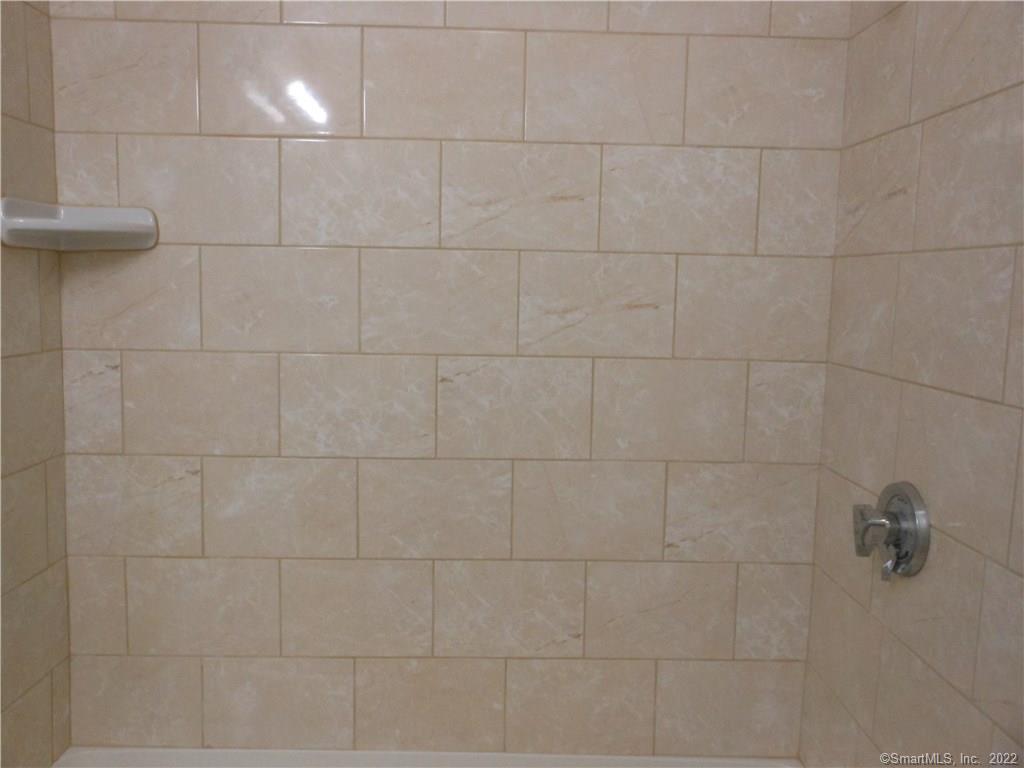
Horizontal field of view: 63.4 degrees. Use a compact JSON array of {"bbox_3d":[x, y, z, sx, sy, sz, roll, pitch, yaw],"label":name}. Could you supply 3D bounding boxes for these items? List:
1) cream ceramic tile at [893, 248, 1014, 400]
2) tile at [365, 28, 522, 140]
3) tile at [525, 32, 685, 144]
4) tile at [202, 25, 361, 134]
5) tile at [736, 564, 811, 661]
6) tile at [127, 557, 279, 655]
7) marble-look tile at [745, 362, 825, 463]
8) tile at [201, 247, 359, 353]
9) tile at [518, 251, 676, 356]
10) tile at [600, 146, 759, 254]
[{"bbox_3d":[0.633,-0.094,1.200,0.010,0.200,0.303,1,7,-1],"label":"cream ceramic tile"},{"bbox_3d":[-0.133,-0.571,1.581,0.304,0.203,0.009,1,5,-1],"label":"tile"},{"bbox_3d":[0.177,-0.557,1.570,0.301,0.200,0.010,1,6,-2],"label":"tile"},{"bbox_3d":[-0.430,-0.565,1.548,0.299,0.197,0.009,1,7,-1],"label":"tile"},{"bbox_3d":[0.528,0.463,1.681,0.148,0.200,0.010,1,6,-2],"label":"tile"},{"bbox_3d":[-0.616,0.446,1.661,0.301,0.202,0.009,1,7,-1],"label":"tile"},{"bbox_3d":[0.542,0.057,1.641,0.152,0.200,0.009,1,7,-1],"label":"marble-look tile"},{"bbox_3d":[-0.442,-0.161,1.592,0.301,0.200,0.010,1,6,-2],"label":"tile"},{"bbox_3d":[0.165,-0.153,1.605,0.301,0.200,0.010,1,7,-1],"label":"tile"},{"bbox_3d":[0.323,-0.352,1.595,0.301,0.200,0.010,1,6,-2],"label":"tile"}]

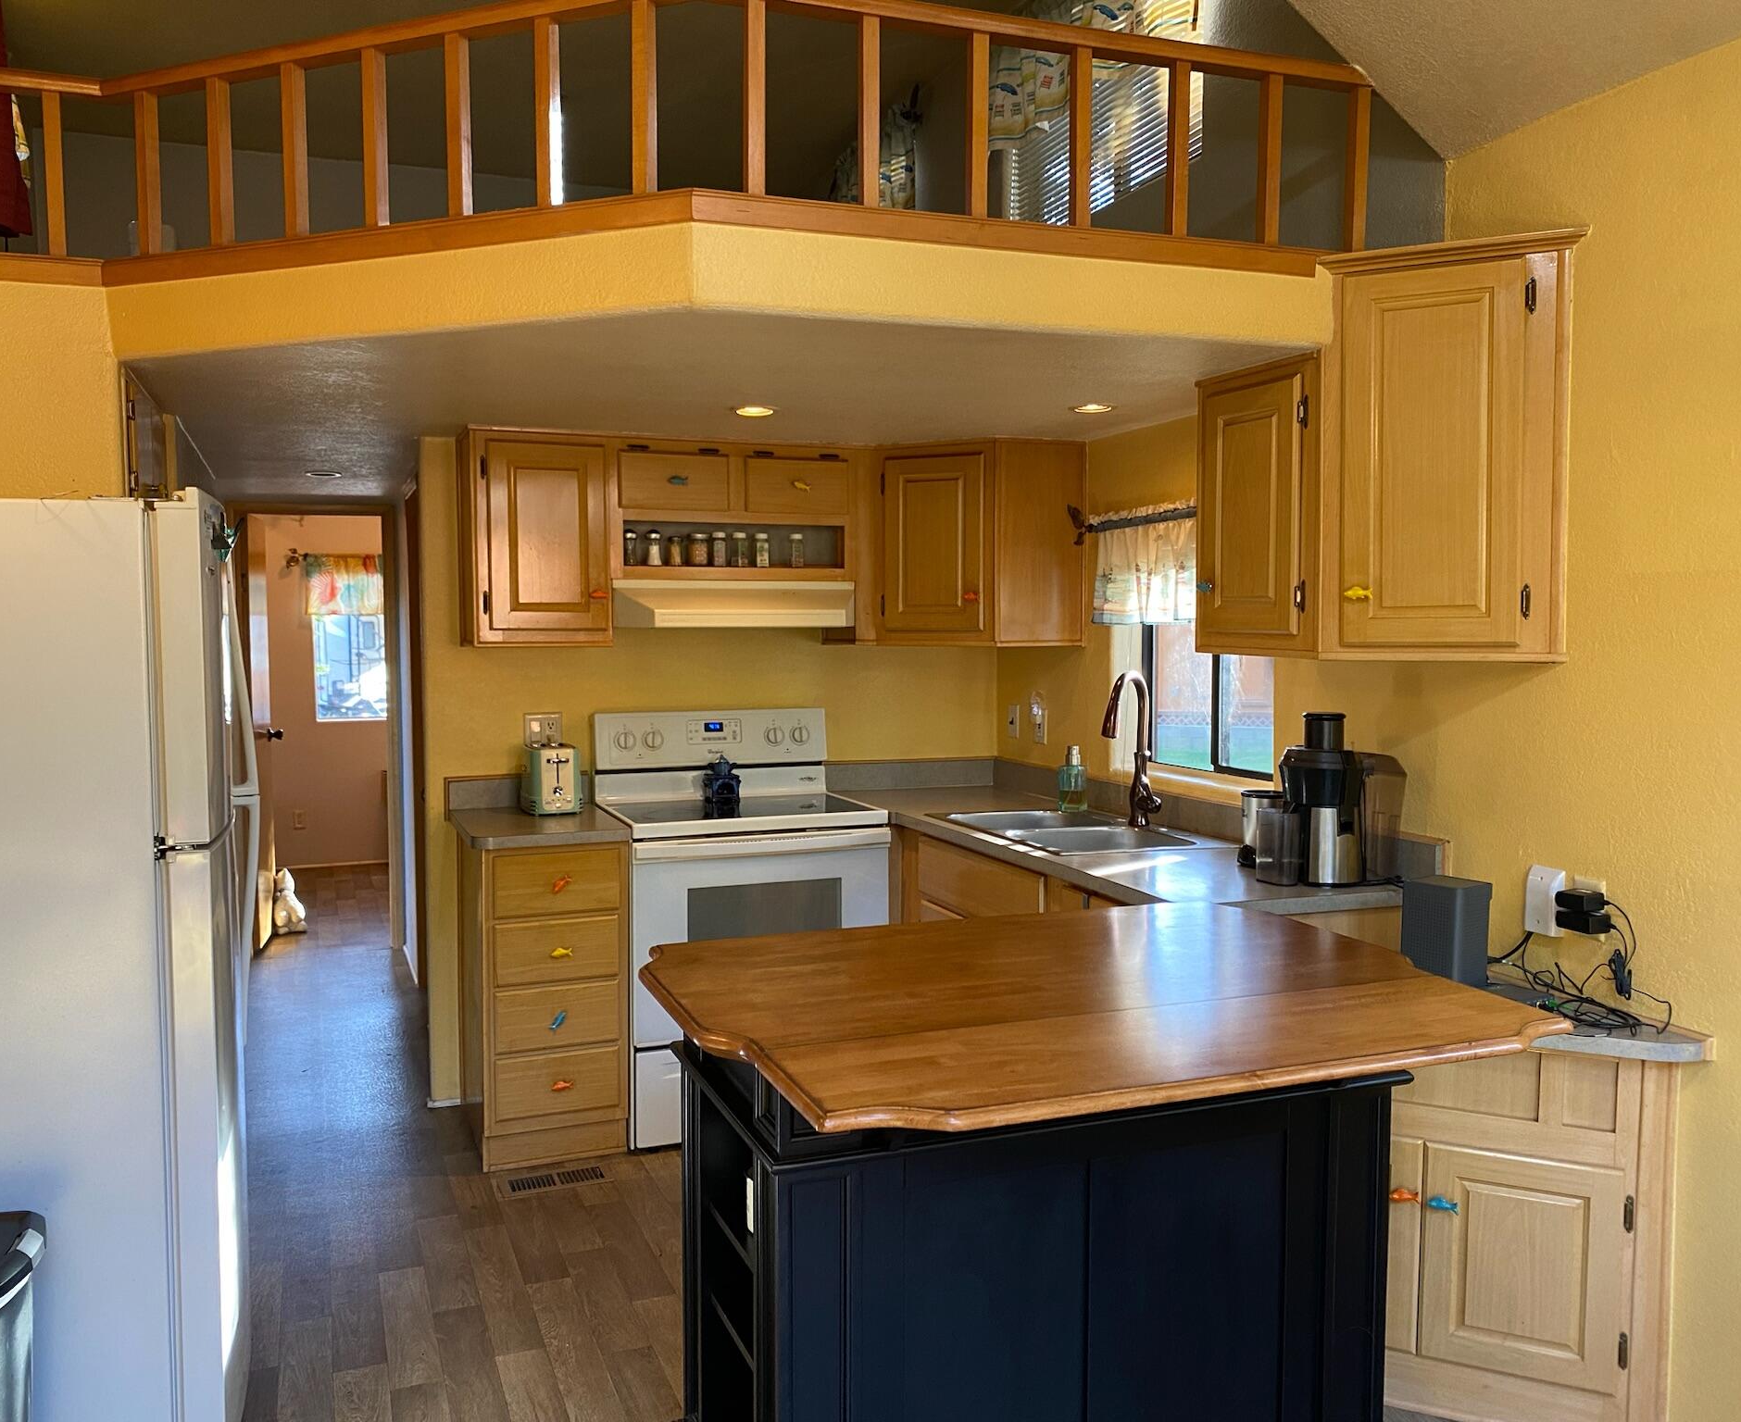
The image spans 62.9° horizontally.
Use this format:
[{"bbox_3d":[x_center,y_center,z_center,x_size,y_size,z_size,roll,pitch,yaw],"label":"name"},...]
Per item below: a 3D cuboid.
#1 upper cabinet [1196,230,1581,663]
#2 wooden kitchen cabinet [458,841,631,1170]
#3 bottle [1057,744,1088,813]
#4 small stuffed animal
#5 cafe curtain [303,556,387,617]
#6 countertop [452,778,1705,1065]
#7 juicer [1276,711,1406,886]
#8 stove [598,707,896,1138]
[{"bbox_3d":[1.042,-0.515,2.991,0.330,0.810,0.780,-1,4,-21],"label":"upper cabinet"},{"bbox_3d":[-0.984,0.786,4.206,0.400,0.877,0.630,-1,4,-21],"label":"wooden kitchen cabinet"},{"bbox_3d":[0.618,0.202,4.333,0.083,0.200,0.075,1,4,14],"label":"bottle"},{"bbox_3d":[-2.809,0.910,6.885,0.150,0.315,0.170,0,3,6],"label":"small stuffed animal"},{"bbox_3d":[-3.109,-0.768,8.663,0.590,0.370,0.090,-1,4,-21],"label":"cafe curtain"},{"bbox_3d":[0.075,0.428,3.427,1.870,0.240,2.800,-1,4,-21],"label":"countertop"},{"bbox_3d":[1.031,0.190,3.131,0.270,0.366,0.200,0,3,3],"label":"juicer"},{"bbox_3d":[-0.404,0.615,4.370,0.758,1.196,0.680,-1,4,-21],"label":"stove"}]

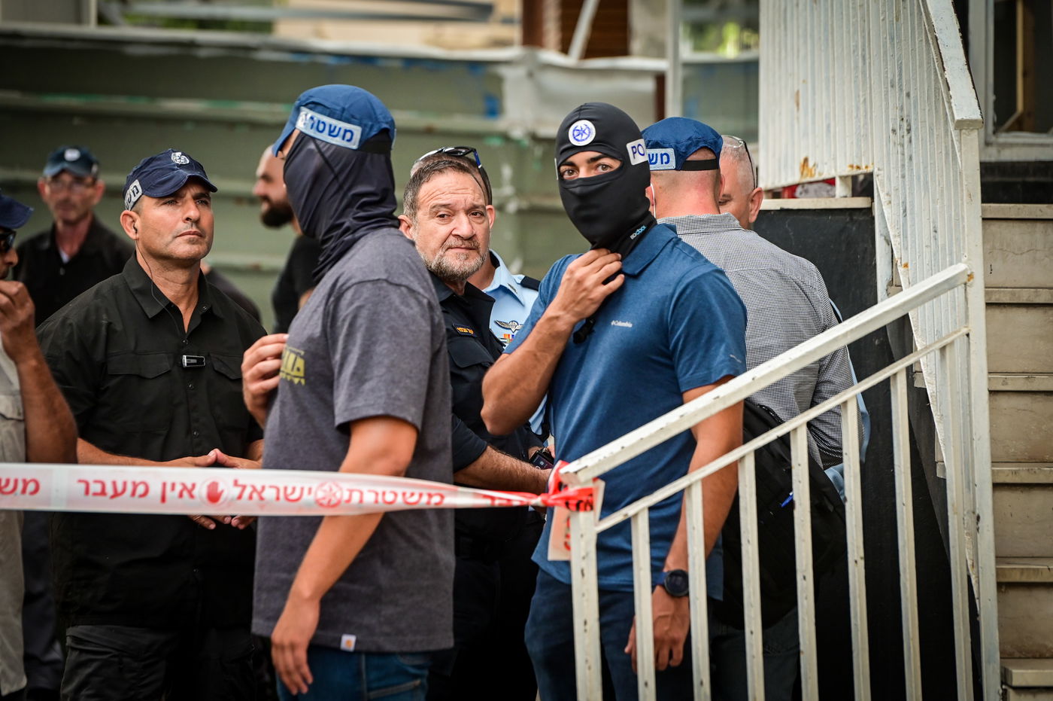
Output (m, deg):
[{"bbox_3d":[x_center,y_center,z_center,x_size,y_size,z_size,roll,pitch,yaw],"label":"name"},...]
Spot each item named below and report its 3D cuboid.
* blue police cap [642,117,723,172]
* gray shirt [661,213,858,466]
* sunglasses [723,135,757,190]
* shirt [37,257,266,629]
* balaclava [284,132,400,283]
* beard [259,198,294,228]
[{"bbox_3d":[0.287,-0.390,10.600,0.175,0.130,0.260,-1,1,-22],"label":"blue police cap"},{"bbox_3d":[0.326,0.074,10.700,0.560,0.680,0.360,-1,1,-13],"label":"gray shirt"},{"bbox_3d":[0.372,-0.363,11.000,0.145,0.050,0.150,0,-44,25],"label":"sunglasses"},{"bbox_3d":[-0.756,0.187,11.250,0.520,0.750,0.330,-1,1,-24],"label":"shirt"},{"bbox_3d":[-0.326,-0.249,9.600,0.230,0.265,0.190,0,2,42],"label":"balaclava"},{"bbox_3d":[-0.630,-0.358,14.300,0.110,0.095,0.140,-1,1,-12],"label":"beard"}]

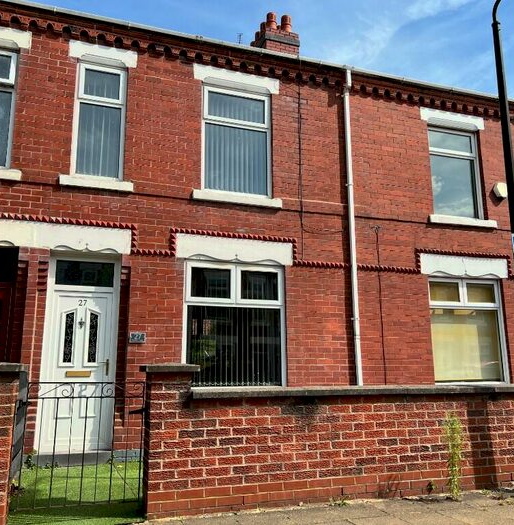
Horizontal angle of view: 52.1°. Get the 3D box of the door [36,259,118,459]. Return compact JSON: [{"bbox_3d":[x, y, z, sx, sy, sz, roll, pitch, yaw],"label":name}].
[{"bbox_3d":[-2.246,1.115,6.670,0.895,2.445,0.080,4,-12,-18],"label":"door"}]

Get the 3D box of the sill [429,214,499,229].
[{"bbox_3d":[3.479,-0.674,8.943,1.379,0.134,0.160,4,-13,-19],"label":"sill"}]

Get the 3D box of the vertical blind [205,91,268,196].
[{"bbox_3d":[-0.321,-1.800,7.960,1.040,1.680,0.090,4,-12,-18],"label":"vertical blind"}]

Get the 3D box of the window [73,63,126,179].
[{"bbox_3d":[-2.175,-1.908,7.298,0.667,1.726,0.100,4,-13,-19],"label":"window"}]

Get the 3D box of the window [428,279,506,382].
[{"bbox_3d":[3.428,1.133,8.653,1.515,1.755,0.100,4,-13,-19],"label":"window"}]

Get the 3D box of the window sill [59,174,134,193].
[{"bbox_3d":[-2.116,-1.023,6.966,0.927,0.130,0.160,4,-12,-18],"label":"window sill"}]

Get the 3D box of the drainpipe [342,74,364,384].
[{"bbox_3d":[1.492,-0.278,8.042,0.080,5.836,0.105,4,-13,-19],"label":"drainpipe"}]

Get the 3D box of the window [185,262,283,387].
[{"bbox_3d":[-0.324,0.883,7.365,1.494,1.769,0.100,4,-13,-19],"label":"window"}]

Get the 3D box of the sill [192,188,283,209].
[{"bbox_3d":[-0.283,-0.898,7.645,1.331,0.134,0.160,4,-13,-19],"label":"sill"}]

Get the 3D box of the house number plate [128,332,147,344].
[{"bbox_3d":[-1.522,0.965,6.707,0.200,0.137,0.018,4,-12,-18],"label":"house number plate"}]

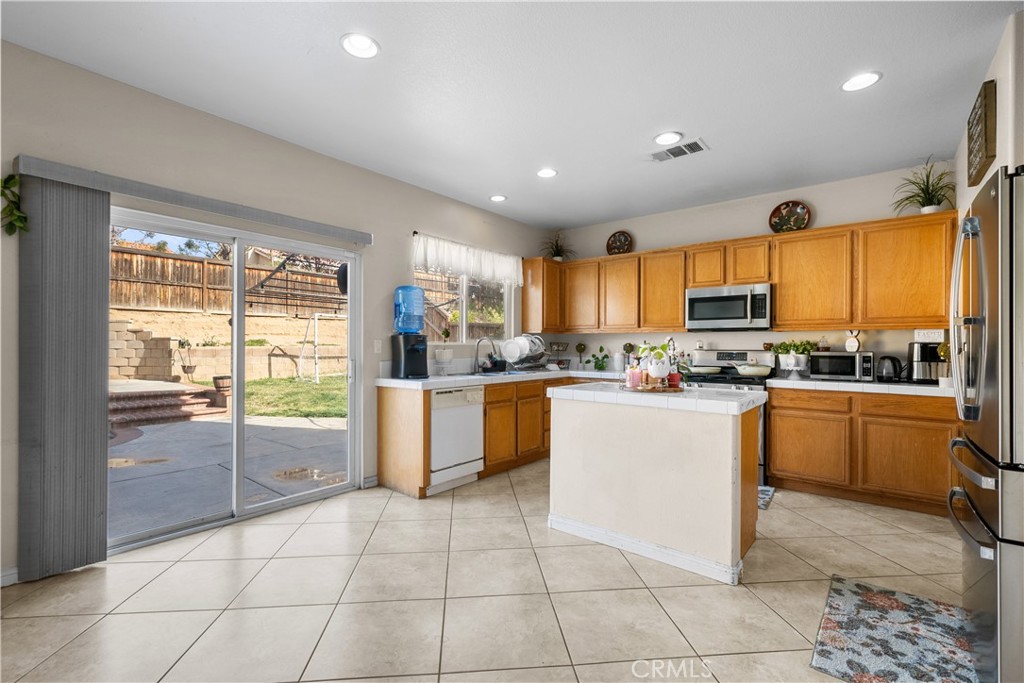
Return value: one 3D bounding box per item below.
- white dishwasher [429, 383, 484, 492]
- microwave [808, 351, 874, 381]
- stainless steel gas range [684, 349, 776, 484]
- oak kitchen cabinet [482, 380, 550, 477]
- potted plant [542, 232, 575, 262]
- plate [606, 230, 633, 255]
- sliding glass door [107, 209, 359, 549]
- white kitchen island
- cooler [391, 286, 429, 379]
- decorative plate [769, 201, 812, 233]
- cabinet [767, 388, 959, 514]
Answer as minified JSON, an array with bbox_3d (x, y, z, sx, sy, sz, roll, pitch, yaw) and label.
[{"bbox_3d":[-0.677,0.832,3.861,0.600,0.855,0.610,0,0,39],"label":"white dishwasher"},{"bbox_3d":[2.867,0.213,3.713,0.430,0.248,0.340,0,0,39],"label":"microwave"},{"bbox_3d":[2.088,0.692,4.167,0.765,1.190,0.680,0,-1,38],"label":"stainless steel gas range"},{"bbox_3d":[-0.116,0.835,4.519,0.600,0.865,1.120,0,0,39],"label":"oak kitchen cabinet"},{"bbox_3d":[0.622,-1.202,5.534,0.460,0.420,0.450,0,0,0],"label":"potted plant"},{"bbox_3d":[1.300,-1.165,5.209,0.340,0.340,0.040,0,-10,39],"label":"plate"},{"bbox_3d":[-1.869,0.244,2.962,0.100,2.000,1.760,0,0,39],"label":"sliding glass door"},{"bbox_3d":[0.933,0.800,2.834,1.185,0.950,0.725,0,-1,38],"label":"white kitchen island"},{"bbox_3d":[-0.901,-0.079,3.735,0.265,0.795,0.285,0,0,-39],"label":"cooler"},{"bbox_3d":[2.673,-1.173,4.106,0.340,0.345,0.050,0,-9,38],"label":"decorative plate"},{"bbox_3d":[2.912,0.843,3.600,1.240,0.880,0.610,0,-1,38],"label":"cabinet"}]

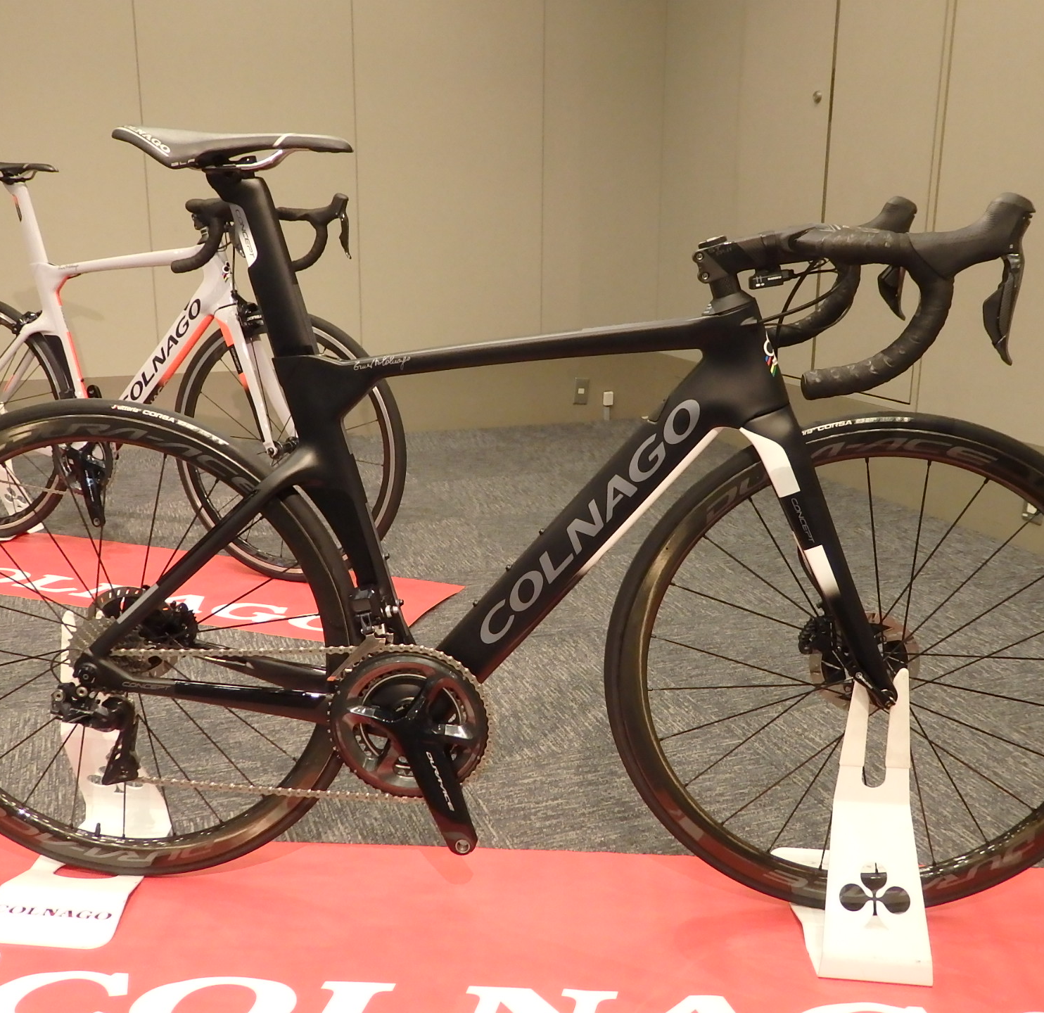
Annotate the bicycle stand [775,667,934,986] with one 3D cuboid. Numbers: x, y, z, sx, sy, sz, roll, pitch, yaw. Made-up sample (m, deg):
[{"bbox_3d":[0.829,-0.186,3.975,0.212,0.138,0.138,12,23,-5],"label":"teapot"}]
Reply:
[{"bbox_3d":[0.437,0.359,1.371,0.145,0.376,0.288,1,14,4],"label":"bicycle stand"}]

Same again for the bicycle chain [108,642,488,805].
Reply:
[{"bbox_3d":[-0.297,0.276,1.341,0.515,0.228,0.022,1,14,4],"label":"bicycle chain"}]

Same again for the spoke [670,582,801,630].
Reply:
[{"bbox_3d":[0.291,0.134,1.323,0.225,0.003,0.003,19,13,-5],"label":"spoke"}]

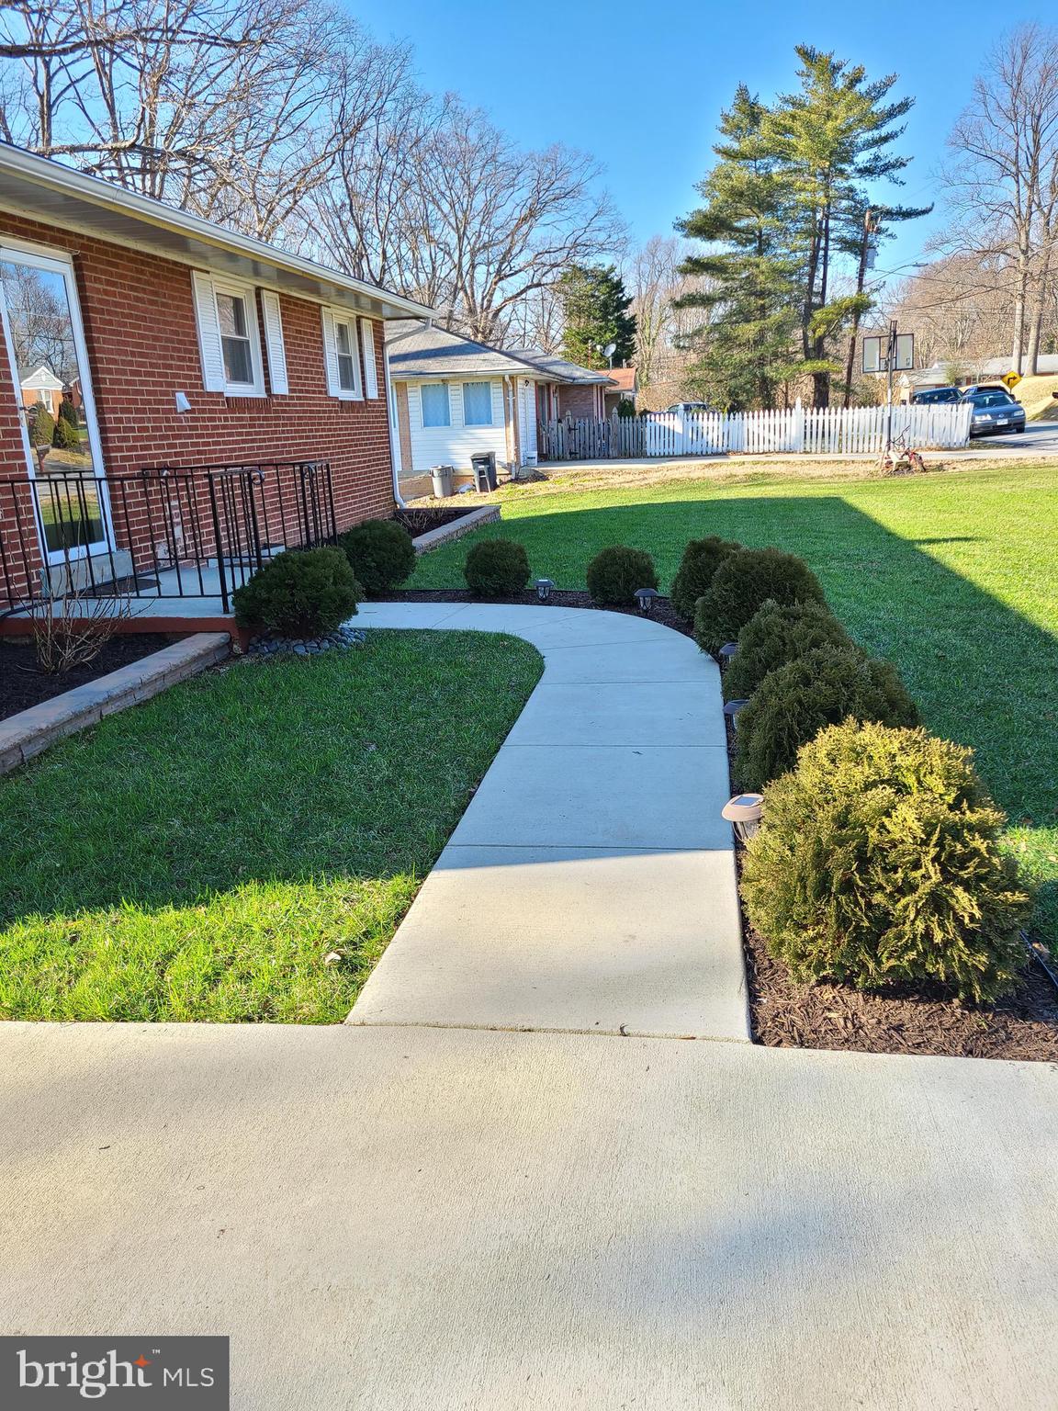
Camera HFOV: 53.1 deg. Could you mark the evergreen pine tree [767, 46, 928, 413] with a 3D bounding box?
[{"bbox_3d":[12.750,-18.300,43.400,6.500,14.600,6.400,0,15,9],"label":"evergreen pine tree"}]

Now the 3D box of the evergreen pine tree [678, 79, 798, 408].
[{"bbox_3d":[8.325,-17.359,42.129,5.300,13.061,5.300,0,15,9],"label":"evergreen pine tree"}]

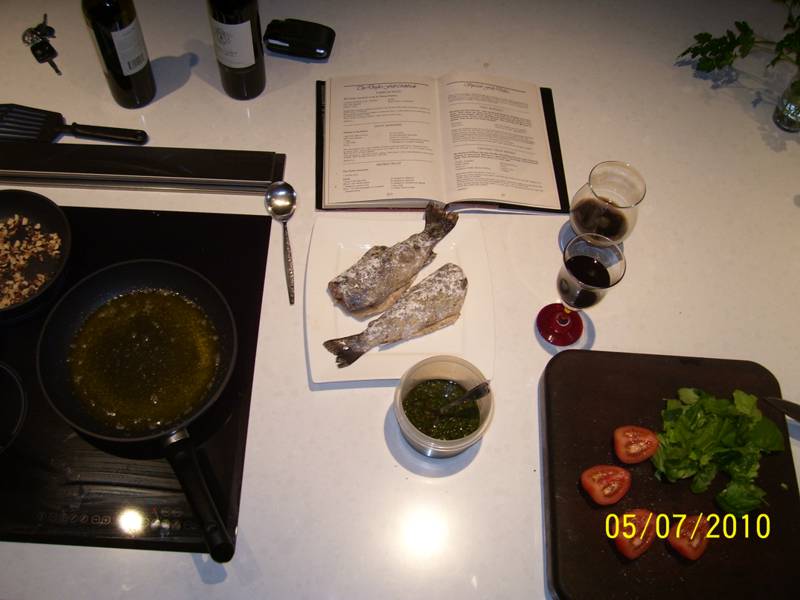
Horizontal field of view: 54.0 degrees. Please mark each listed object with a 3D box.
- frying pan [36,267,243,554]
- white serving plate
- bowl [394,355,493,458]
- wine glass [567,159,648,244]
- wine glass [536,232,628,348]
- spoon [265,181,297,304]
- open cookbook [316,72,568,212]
[{"bbox_3d":[-0.325,0.146,1.079,0.275,0.067,0.468,-23,67,-15],"label":"frying pan"},{"bbox_3d":[0.001,-0.006,1.206,0.290,0.025,0.290,-1,63,-5],"label":"white serving plate"},{"bbox_3d":[0.059,0.156,1.102,0.138,0.068,0.138,2,62,-3],"label":"bowl"},{"bbox_3d":[0.311,-0.129,1.213,0.095,0.168,0.095,3,62,-3],"label":"wine glass"},{"bbox_3d":[0.253,-0.007,1.128,0.084,0.198,0.084,3,62,-3],"label":"wine glass"},{"bbox_3d":[-0.179,-0.094,1.240,0.049,0.024,0.225,-6,63,-7],"label":"spoon"},{"bbox_3d":[0.069,-0.273,1.348,0.422,0.030,0.273,0,63,-4],"label":"open cookbook"}]

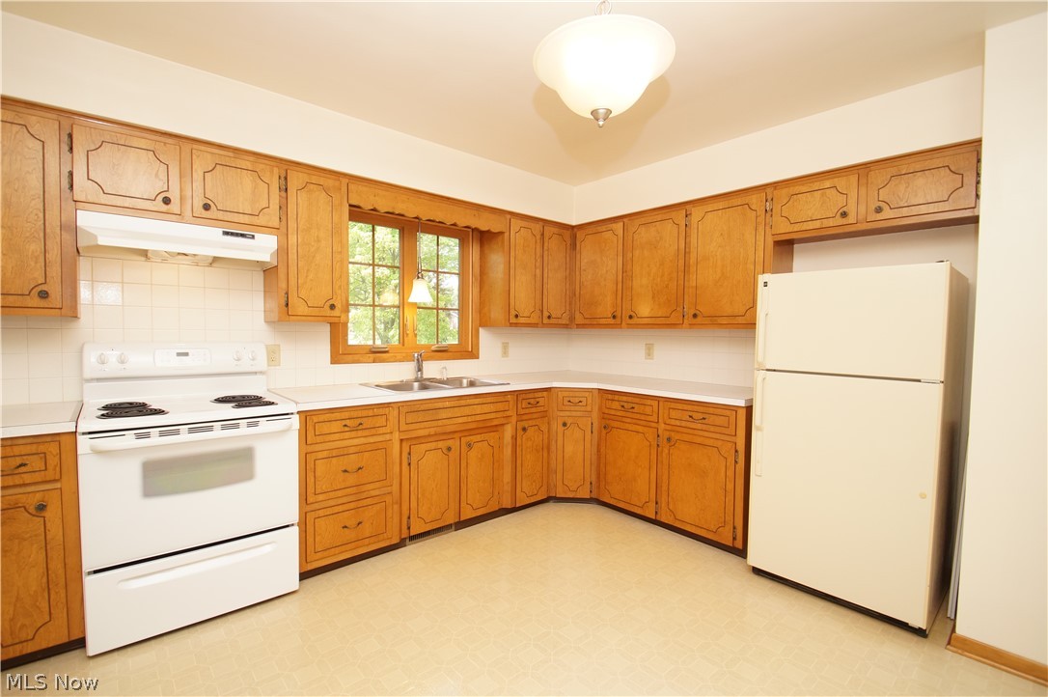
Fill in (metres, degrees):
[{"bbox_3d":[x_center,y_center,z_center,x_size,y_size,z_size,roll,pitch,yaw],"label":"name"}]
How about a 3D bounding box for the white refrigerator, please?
[{"bbox_3d":[1.760,0.428,2.335,0.740,1.611,0.723,-1,3,-42],"label":"white refrigerator"}]

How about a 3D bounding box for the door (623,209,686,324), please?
[{"bbox_3d":[0.955,-0.570,3.189,0.030,0.786,0.476,-1,3,-42],"label":"door"}]

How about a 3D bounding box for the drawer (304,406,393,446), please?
[{"bbox_3d":[-1.038,0.388,2.440,0.435,0.142,0.460,-1,3,-40],"label":"drawer"}]

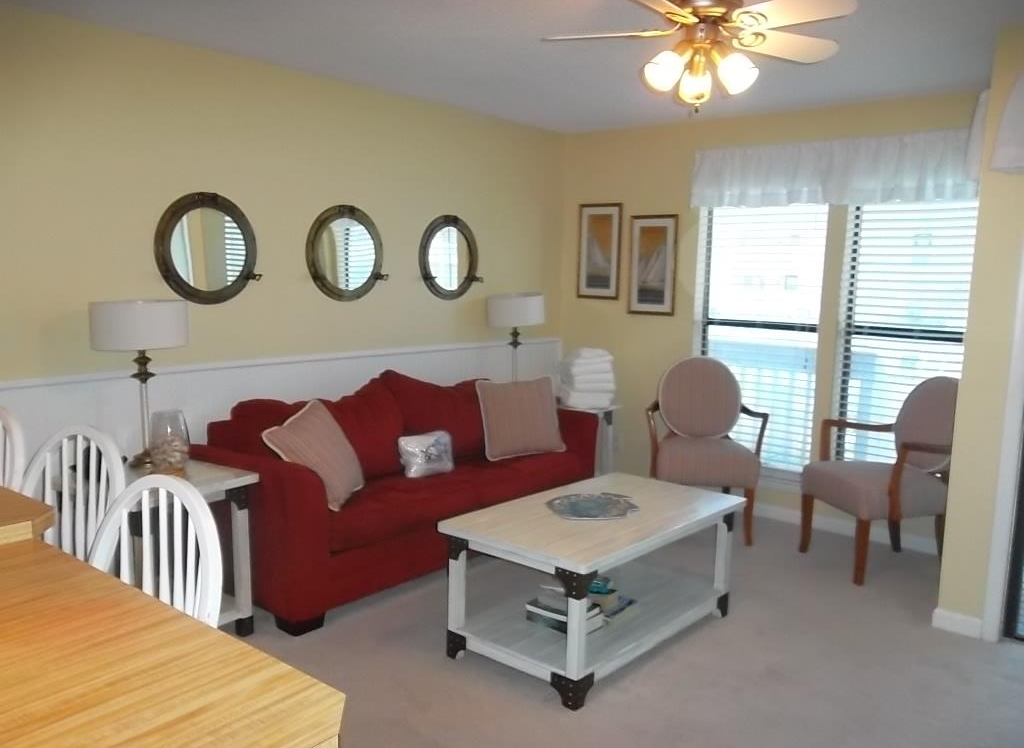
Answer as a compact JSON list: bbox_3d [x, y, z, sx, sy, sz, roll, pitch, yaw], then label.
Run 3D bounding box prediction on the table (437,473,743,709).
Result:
[{"bbox_3d":[0.346,0.783,3.128,0.649,0.513,1.135,8,10,41],"label":"table"}]

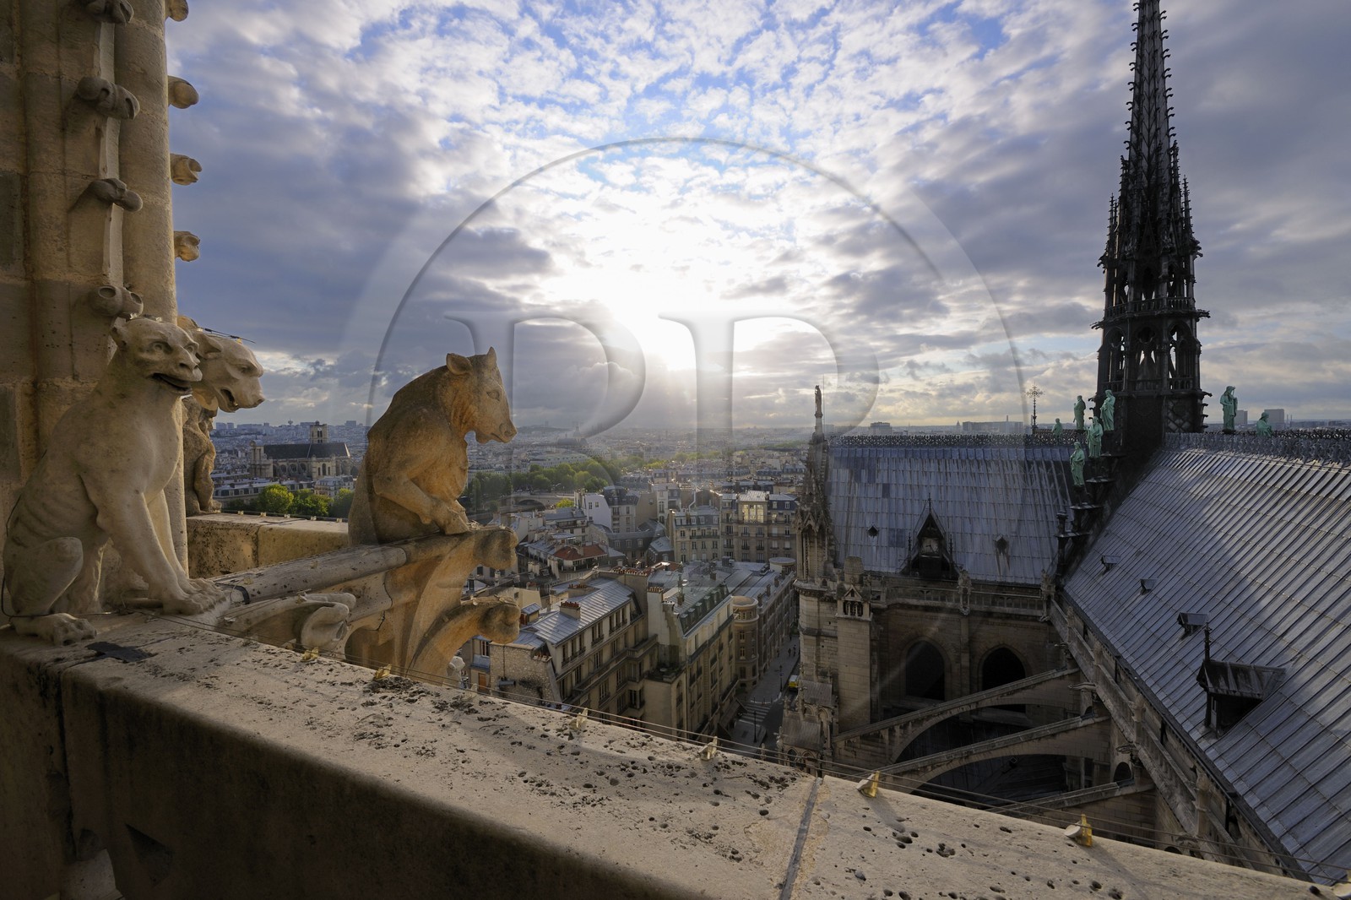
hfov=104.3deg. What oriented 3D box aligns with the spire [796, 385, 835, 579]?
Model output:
[{"bbox_3d":[11.000,2.500,41.400,2.800,15.300,2.800,1,2,25],"label":"spire"}]

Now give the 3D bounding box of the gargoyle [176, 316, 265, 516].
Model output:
[{"bbox_3d":[-3.200,-0.215,3.500,0.500,1.300,0.800,2,3,42],"label":"gargoyle"}]

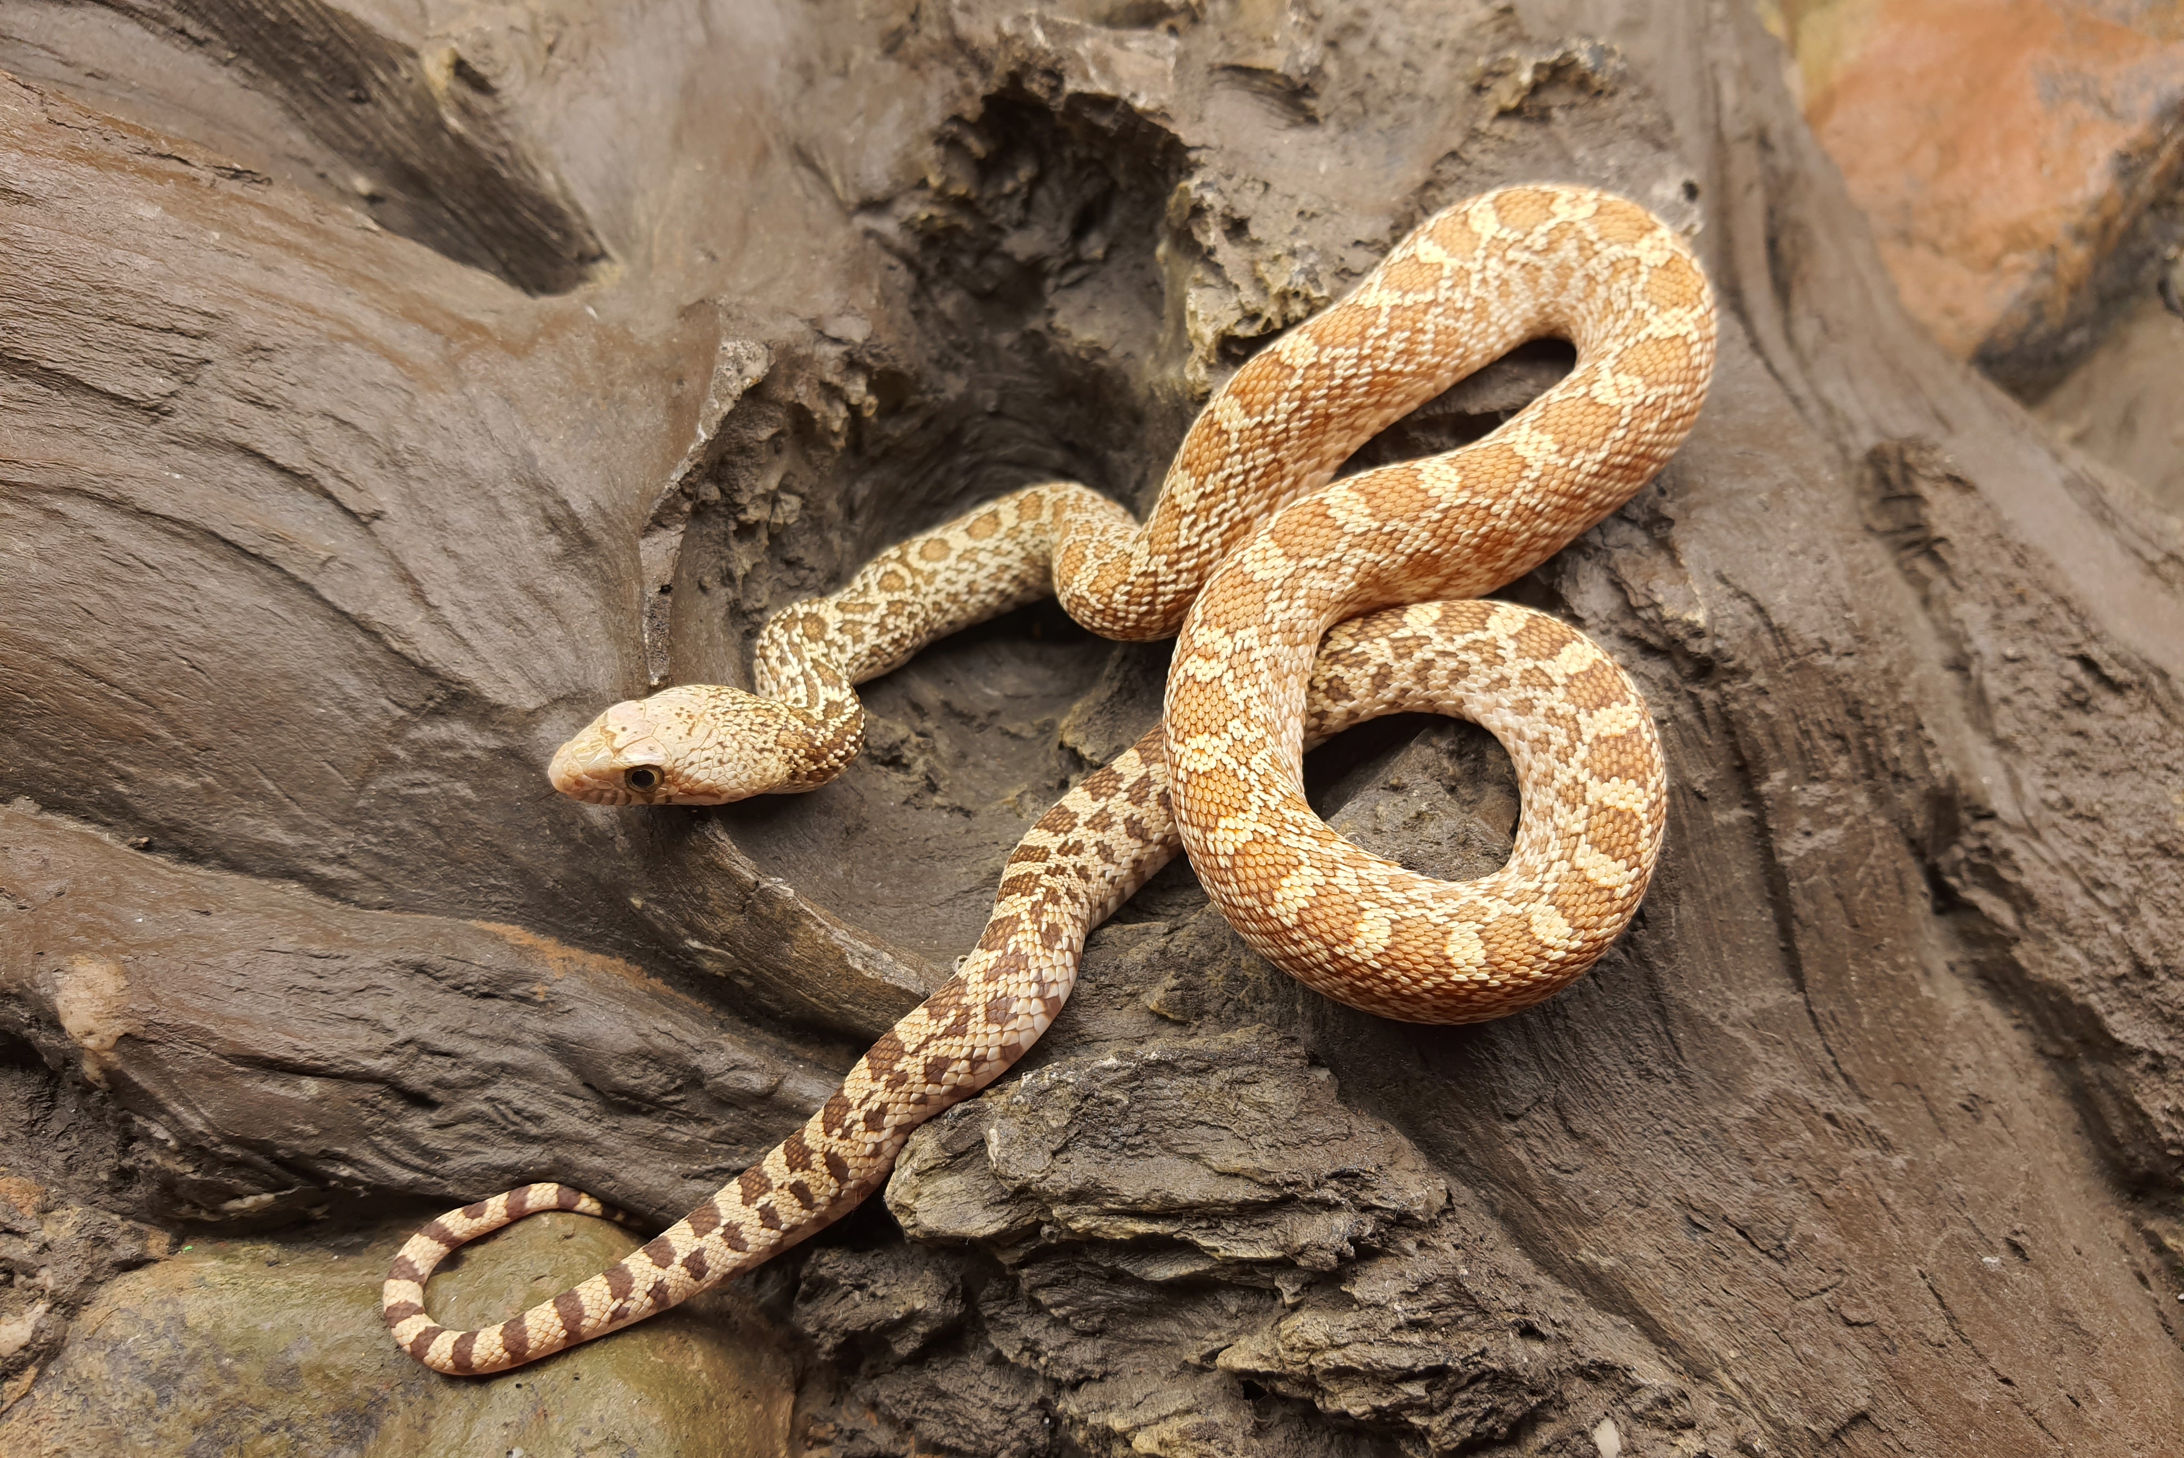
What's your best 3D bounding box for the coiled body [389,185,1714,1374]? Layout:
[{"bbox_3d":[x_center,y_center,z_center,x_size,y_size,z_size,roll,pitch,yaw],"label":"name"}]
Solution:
[{"bbox_3d":[0.005,-0.008,0.243,0.211,0.054,0.168,-5,55,-3],"label":"coiled body"}]

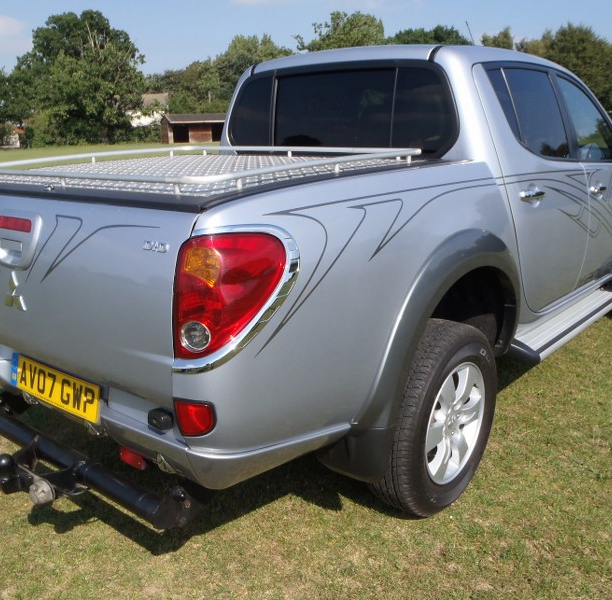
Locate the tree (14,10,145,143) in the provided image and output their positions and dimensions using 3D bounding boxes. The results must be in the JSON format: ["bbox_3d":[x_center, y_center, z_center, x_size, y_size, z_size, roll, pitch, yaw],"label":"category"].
[{"bbox_3d":[-22.764,-21.533,62.879,12.700,12.300,12.100,-6,15,-18],"label":"tree"}]

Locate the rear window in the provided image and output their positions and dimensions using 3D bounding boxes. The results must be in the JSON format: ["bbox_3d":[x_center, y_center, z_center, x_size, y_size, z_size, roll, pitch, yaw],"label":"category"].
[{"bbox_3d":[0.116,-0.838,2.952,1.290,0.400,0.080,10,10,39],"label":"rear window"}]

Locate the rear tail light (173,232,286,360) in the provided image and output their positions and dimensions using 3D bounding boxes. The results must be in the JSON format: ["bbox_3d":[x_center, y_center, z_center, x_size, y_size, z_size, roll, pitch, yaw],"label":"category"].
[{"bbox_3d":[-0.177,-0.019,1.549,0.140,0.300,0.270,10,18,39],"label":"rear tail light"}]

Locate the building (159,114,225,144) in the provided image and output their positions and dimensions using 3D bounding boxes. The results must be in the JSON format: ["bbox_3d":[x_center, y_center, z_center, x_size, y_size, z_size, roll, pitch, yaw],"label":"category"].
[{"bbox_3d":[-12.590,-19.731,74.500,7.700,3.270,4.600,-8,16,-23],"label":"building"}]

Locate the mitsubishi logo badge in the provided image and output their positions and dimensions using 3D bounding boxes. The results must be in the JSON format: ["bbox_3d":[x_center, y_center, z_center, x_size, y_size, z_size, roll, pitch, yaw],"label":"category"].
[{"bbox_3d":[-0.862,-0.028,1.918,0.125,0.110,0.012,11,15,39],"label":"mitsubishi logo badge"}]

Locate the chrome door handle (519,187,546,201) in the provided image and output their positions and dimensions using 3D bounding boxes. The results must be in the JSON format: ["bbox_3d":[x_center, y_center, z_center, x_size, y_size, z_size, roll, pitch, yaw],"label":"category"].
[{"bbox_3d":[0.963,-0.449,2.740,0.050,0.045,0.210,10,18,39],"label":"chrome door handle"}]

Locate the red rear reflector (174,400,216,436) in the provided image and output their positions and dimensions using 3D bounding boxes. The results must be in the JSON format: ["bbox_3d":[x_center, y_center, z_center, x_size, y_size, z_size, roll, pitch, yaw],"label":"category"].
[{"bbox_3d":[-0.262,0.293,1.558,0.105,0.087,0.057,10,18,39],"label":"red rear reflector"}]

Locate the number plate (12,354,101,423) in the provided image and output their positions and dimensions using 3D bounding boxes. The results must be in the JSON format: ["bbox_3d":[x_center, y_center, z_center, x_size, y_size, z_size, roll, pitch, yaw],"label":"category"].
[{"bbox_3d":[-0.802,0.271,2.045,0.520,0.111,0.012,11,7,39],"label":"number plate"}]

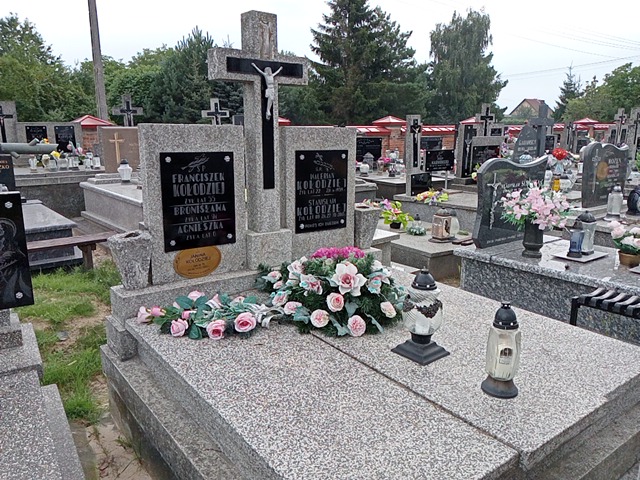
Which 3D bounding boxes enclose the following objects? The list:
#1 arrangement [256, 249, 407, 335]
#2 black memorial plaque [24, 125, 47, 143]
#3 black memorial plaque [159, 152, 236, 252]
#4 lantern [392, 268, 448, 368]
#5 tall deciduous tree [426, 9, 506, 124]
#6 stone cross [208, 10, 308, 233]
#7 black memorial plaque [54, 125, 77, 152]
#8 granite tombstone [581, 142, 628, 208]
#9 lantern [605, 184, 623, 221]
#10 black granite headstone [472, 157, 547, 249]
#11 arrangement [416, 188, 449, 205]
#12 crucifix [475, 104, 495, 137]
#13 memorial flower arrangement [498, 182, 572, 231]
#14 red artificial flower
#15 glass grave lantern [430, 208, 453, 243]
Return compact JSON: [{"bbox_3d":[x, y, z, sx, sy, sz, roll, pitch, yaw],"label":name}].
[{"bbox_3d":[0.059,0.206,2.639,0.720,0.300,0.660,-4,14,-17],"label":"arrangement"},{"bbox_3d":[-4.527,-1.605,8.307,0.290,0.420,0.030,-9,16,-36],"label":"black memorial plaque"},{"bbox_3d":[-0.633,-0.206,2.725,0.400,0.500,0.025,-9,16,-36],"label":"black memorial plaque"},{"bbox_3d":[0.426,0.297,2.135,0.175,0.355,0.175,-9,16,-35],"label":"lantern"},{"bbox_3d":[10.046,-11.280,35.500,5.300,8.900,5.300,-9,16,-35],"label":"tall deciduous tree"},{"bbox_3d":[-0.328,-0.629,2.898,0.562,1.180,0.115,-9,16,-36],"label":"stone cross"},{"bbox_3d":[-4.194,-1.657,8.551,0.290,0.420,0.030,-9,16,-36],"label":"black memorial plaque"},{"bbox_3d":[2.922,-0.684,5.324,0.860,0.630,0.080,-9,16,-35],"label":"granite tombstone"},{"bbox_3d":[2.830,-0.362,4.943,0.140,0.328,0.140,8,15,29],"label":"lantern"},{"bbox_3d":[1.631,-0.334,4.397,0.883,0.710,0.075,-9,15,-34],"label":"black granite headstone"},{"bbox_3d":[1.243,-0.493,5.756,0.320,0.150,0.280,-9,16,-35],"label":"arrangement"},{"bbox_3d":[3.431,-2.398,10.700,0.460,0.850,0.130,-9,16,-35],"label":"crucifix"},{"bbox_3d":[1.525,-0.233,3.663,0.460,0.330,0.420,-9,16,-35],"label":"memorial flower arrangement"},{"bbox_3d":[2.927,-1.040,6.300,0.175,0.140,0.160,1,13,1],"label":"red artificial flower"},{"bbox_3d":[1.212,-0.151,5.125,0.170,0.320,0.170,-9,16,-35],"label":"glass grave lantern"}]

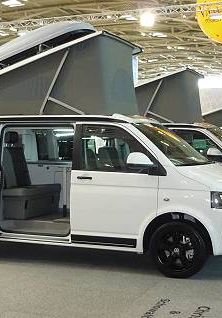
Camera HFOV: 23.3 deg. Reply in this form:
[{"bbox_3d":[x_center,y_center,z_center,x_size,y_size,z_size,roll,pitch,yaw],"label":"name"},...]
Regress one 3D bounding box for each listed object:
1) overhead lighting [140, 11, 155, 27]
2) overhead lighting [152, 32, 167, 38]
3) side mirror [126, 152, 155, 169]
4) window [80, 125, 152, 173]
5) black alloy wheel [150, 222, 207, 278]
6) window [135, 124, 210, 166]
[{"bbox_3d":[2.032,-7.794,30.000,0.750,0.750,0.700,0,3,0],"label":"overhead lighting"},{"bbox_3d":[3.420,-8.709,38.000,1.100,0.250,0.900,0,3,0],"label":"overhead lighting"},{"bbox_3d":[0.343,0.022,6.210,0.220,0.200,0.260,1,3,22],"label":"side mirror"},{"bbox_3d":[0.062,-0.133,6.507,0.980,0.590,0.070,1,-8,22],"label":"window"},{"bbox_3d":[0.805,1.054,6.319,0.685,0.685,0.250,1,3,22],"label":"black alloy wheel"},{"bbox_3d":[0.870,-0.201,7.120,0.850,0.130,1.460,41,16,16],"label":"window"}]

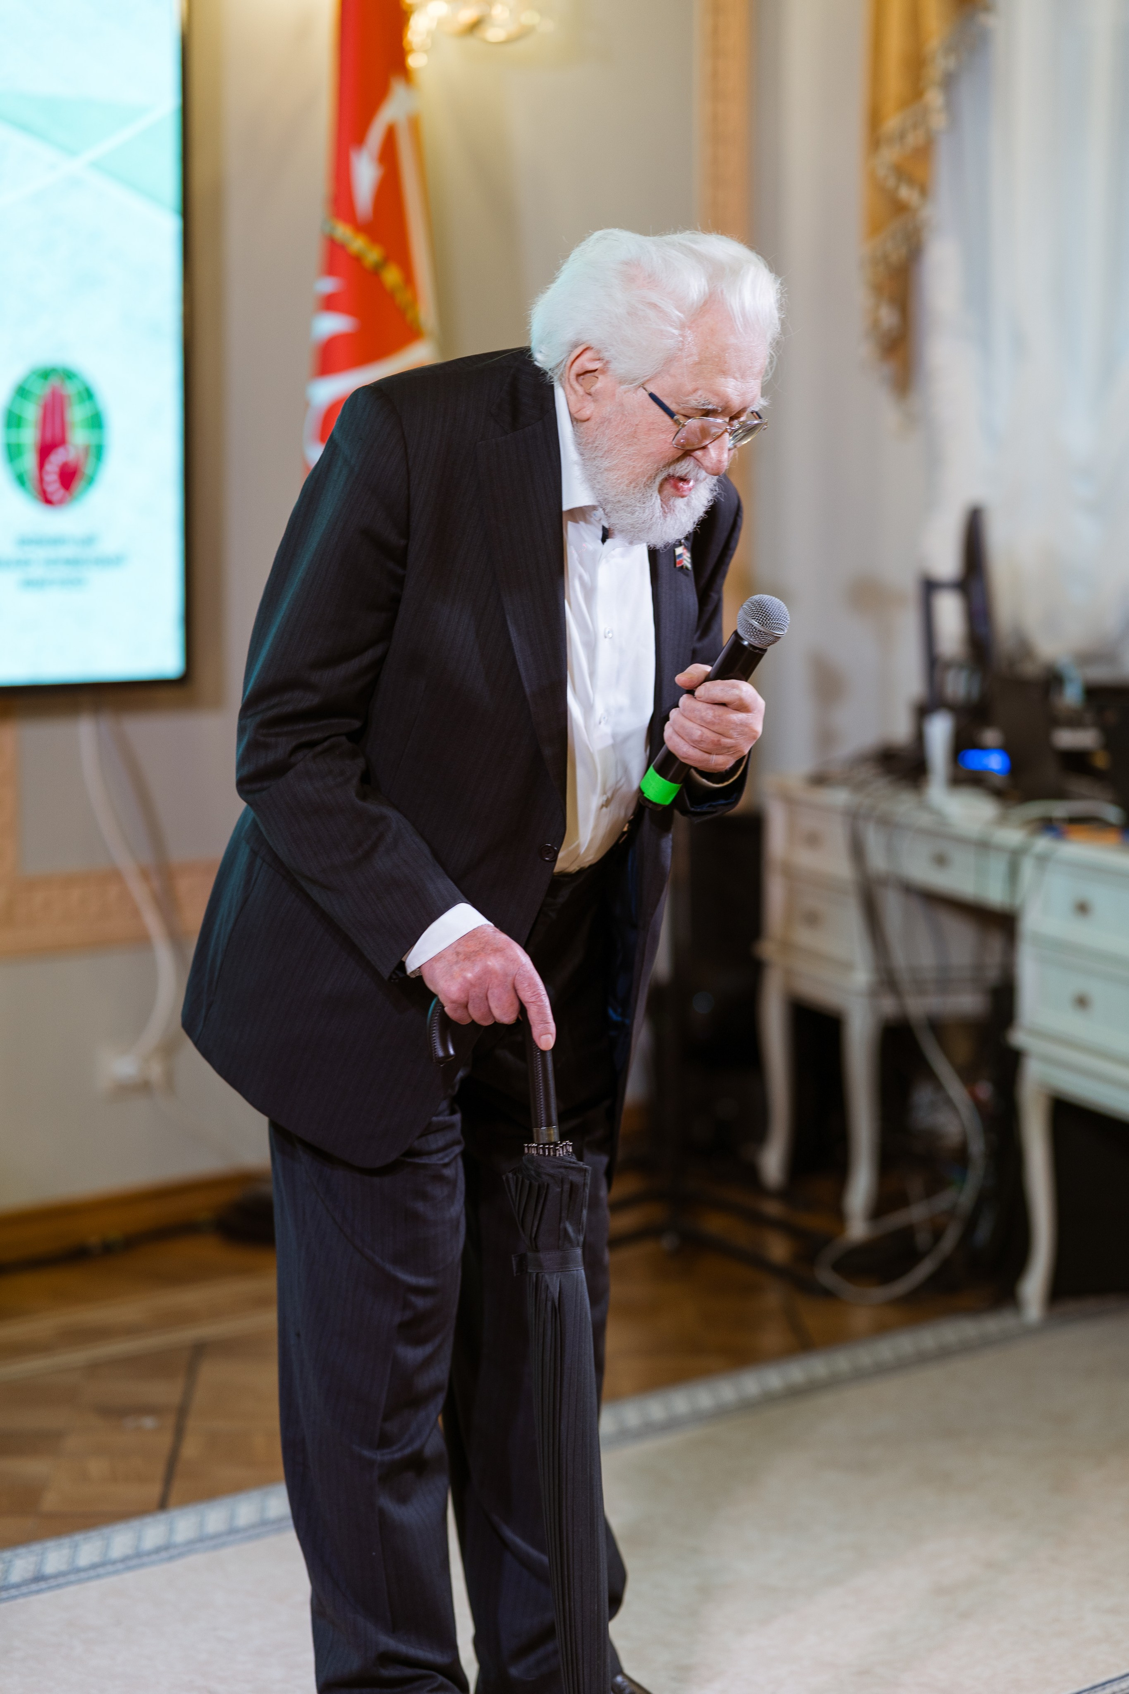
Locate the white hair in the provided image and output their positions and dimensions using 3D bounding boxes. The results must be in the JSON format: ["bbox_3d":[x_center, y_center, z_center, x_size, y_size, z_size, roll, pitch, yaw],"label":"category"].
[{"bbox_3d":[0.089,-0.535,4.000,0.260,0.185,0.215,30,21,31],"label":"white hair"}]

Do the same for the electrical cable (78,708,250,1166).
[{"bbox_3d":[-0.692,0.154,6.902,0.090,0.790,0.370,5,7,44],"label":"electrical cable"}]

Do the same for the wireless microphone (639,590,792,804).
[{"bbox_3d":[0.149,-0.143,3.940,0.052,0.245,0.052,9,27,-50],"label":"wireless microphone"}]

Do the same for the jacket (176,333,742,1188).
[{"bbox_3d":[-0.103,-0.094,4.080,0.500,0.820,0.550,17,14,38],"label":"jacket"}]

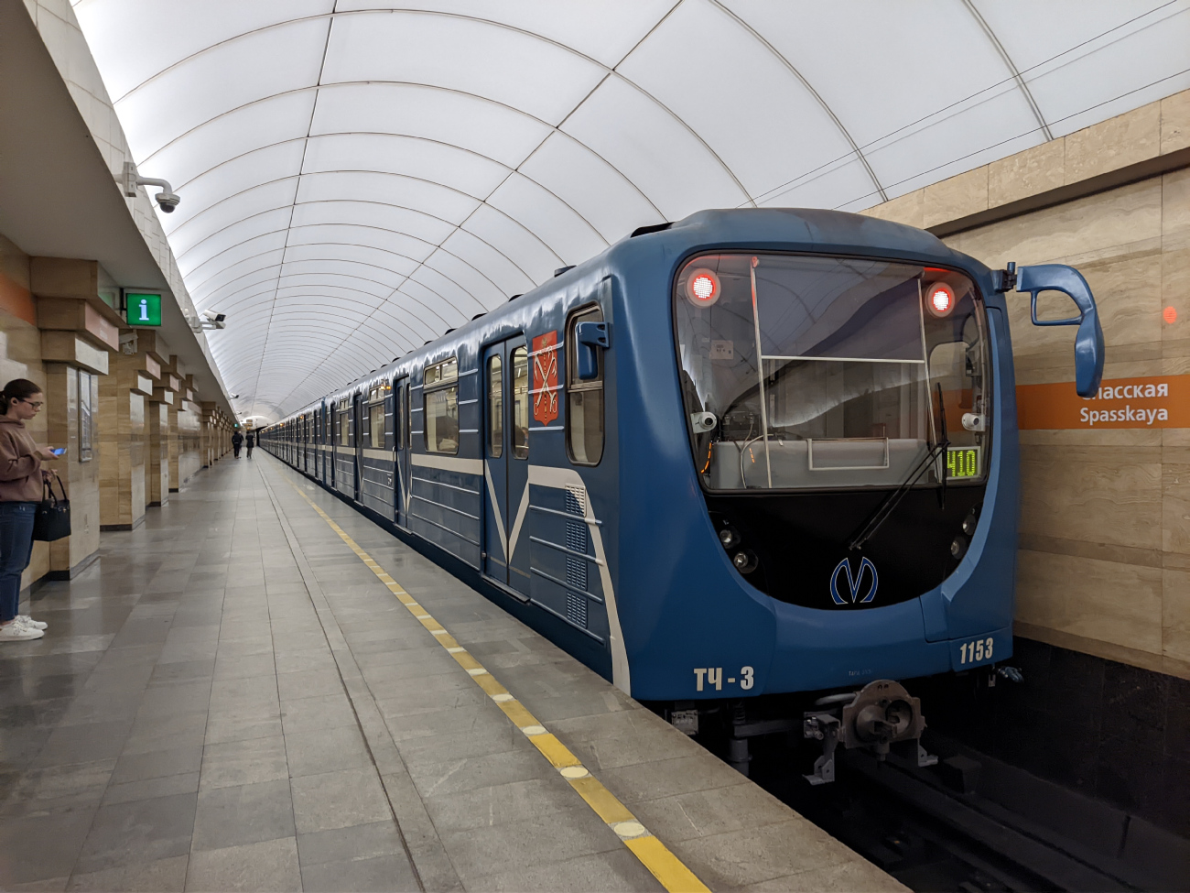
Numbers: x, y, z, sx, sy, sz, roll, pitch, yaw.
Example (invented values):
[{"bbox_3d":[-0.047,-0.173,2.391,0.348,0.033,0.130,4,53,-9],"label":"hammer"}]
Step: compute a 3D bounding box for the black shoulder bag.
[{"bbox_3d":[-3.600,0.388,5.632,0.190,0.430,0.290,0,1,-6],"label":"black shoulder bag"}]

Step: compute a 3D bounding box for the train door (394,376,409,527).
[{"bbox_3d":[-2.411,0.077,10.956,0.110,1.910,1.300,-1,1,-22],"label":"train door"}]

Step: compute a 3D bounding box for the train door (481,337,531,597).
[{"bbox_3d":[-0.675,0.116,6.664,0.110,1.910,1.320,-1,1,-22],"label":"train door"}]

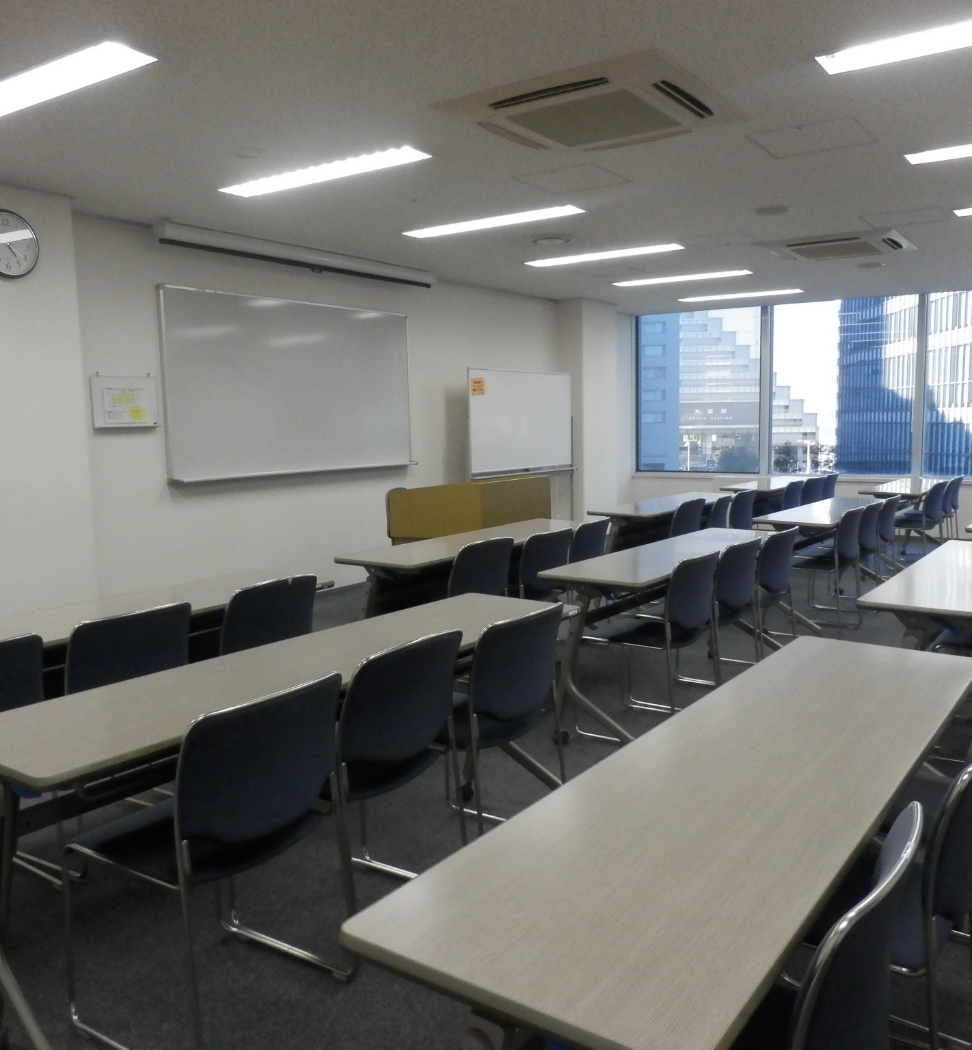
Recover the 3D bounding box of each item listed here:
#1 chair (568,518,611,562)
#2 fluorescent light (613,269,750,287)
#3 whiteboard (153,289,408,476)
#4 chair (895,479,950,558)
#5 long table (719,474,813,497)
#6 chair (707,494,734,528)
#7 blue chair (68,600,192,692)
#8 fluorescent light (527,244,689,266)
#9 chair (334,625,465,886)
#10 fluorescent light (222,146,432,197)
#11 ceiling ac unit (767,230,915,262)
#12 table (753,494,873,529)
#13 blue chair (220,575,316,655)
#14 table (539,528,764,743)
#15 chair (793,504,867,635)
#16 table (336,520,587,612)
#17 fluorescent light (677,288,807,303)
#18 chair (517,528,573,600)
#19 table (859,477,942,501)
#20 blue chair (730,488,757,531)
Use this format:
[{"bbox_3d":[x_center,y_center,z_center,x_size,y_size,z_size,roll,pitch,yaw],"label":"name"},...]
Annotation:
[{"bbox_3d":[0.400,0.341,5.458,0.510,0.747,0.490,3,7,34],"label":"chair"},{"bbox_3d":[1.700,-2.182,8.502,1.241,0.080,0.195,3,7,34],"label":"fluorescent light"},{"bbox_3d":[-1.299,-0.982,6.955,0.080,1.199,2.412,3,7,34],"label":"whiteboard"},{"bbox_3d":[3.417,0.028,7.804,0.520,0.765,0.480,3,7,37],"label":"chair"},{"bbox_3d":[2.667,-0.039,8.841,0.460,0.700,1.800,3,7,34],"label":"long table"},{"bbox_3d":[1.456,0.171,6.897,0.510,0.760,0.500,3,7,34],"label":"chair"},{"bbox_3d":[-1.263,0.621,3.125,0.510,0.760,0.500,3,7,34],"label":"blue chair"},{"bbox_3d":[0.865,-2.030,7.231,1.241,0.080,0.195,3,7,34],"label":"fluorescent light"},{"bbox_3d":[-0.369,0.667,2.545,0.510,0.747,0.490,3,7,34],"label":"chair"},{"bbox_3d":[-0.811,-1.735,4.745,1.249,0.060,0.192,3,7,34],"label":"fluorescent light"},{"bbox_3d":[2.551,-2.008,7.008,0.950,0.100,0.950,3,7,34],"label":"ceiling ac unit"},{"bbox_3d":[2.262,0.248,6.284,0.460,0.710,1.800,3,7,35],"label":"table"},{"bbox_3d":[-0.944,0.564,3.601,0.510,0.760,0.500,3,7,34],"label":"blue chair"},{"bbox_3d":[0.904,0.465,4.444,0.460,0.700,1.800,3,7,34],"label":"table"},{"bbox_3d":[1.982,0.265,5.807,0.520,0.765,0.480,3,7,36],"label":"chair"},{"bbox_3d":[0.009,0.420,5.001,0.450,0.700,1.800,3,7,34],"label":"table"},{"bbox_3d":[2.561,-2.330,9.805,1.249,0.060,0.192,3,7,34],"label":"fluorescent light"},{"bbox_3d":[0.147,0.391,4.946,0.520,0.765,0.480,3,7,34],"label":"chair"},{"bbox_3d":[3.568,0.025,8.154,0.460,0.710,1.800,3,7,33],"label":"table"},{"bbox_3d":[1.756,0.107,7.400,0.510,0.747,0.490,3,7,34],"label":"blue chair"}]

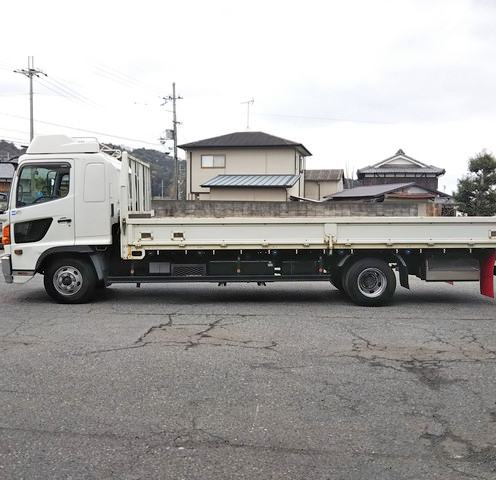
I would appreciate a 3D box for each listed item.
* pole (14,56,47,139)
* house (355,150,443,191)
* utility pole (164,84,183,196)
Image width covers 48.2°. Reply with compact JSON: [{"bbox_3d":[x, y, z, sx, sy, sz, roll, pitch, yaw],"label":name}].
[{"bbox_3d":[-18.400,-8.400,47.000,2.300,14.200,1.400,-1,2,-17],"label":"pole"},{"bbox_3d":[15.100,-5.100,56.000,8.400,7.900,9.800,0,2,12],"label":"house"},{"bbox_3d":[-6.450,-7.200,48.000,1.800,12.700,1.000,0,2,-6],"label":"utility pole"}]

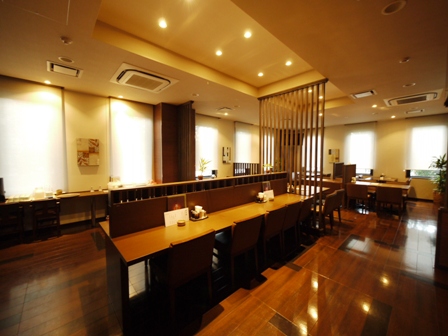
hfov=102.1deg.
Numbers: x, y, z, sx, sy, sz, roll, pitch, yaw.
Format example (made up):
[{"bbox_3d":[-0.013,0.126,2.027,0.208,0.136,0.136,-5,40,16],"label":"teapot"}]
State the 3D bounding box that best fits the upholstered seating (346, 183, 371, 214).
[{"bbox_3d":[3.750,0.857,5.059,0.528,0.792,0.467,-3,4,-43],"label":"upholstered seating"}]

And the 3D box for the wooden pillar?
[{"bbox_3d":[-1.417,-0.294,5.288,0.639,3.060,1.066,-3,4,-43],"label":"wooden pillar"}]

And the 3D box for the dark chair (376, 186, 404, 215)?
[{"bbox_3d":[4.195,0.885,4.579,0.528,0.792,0.477,-3,4,-43],"label":"dark chair"}]

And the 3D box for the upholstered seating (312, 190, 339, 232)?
[{"bbox_3d":[2.070,0.915,3.945,0.487,0.802,0.528,-3,4,-43],"label":"upholstered seating"}]

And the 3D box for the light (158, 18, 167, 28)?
[{"bbox_3d":[-0.809,-1.896,2.399,0.112,0.061,0.112,-3,4,-43],"label":"light"}]

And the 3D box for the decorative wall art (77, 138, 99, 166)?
[{"bbox_3d":[-3.206,-0.361,4.308,0.416,0.634,0.041,-3,4,-43],"label":"decorative wall art"}]

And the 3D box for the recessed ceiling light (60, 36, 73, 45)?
[{"bbox_3d":[-2.046,-1.658,2.358,0.122,0.046,0.122,-3,4,-43],"label":"recessed ceiling light"}]

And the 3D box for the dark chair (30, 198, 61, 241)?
[{"bbox_3d":[-3.482,0.985,3.561,0.406,0.700,0.447,-3,4,-43],"label":"dark chair"}]

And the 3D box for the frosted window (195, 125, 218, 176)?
[{"bbox_3d":[-0.634,-0.601,6.712,1.188,1.878,0.081,-3,4,-43],"label":"frosted window"}]

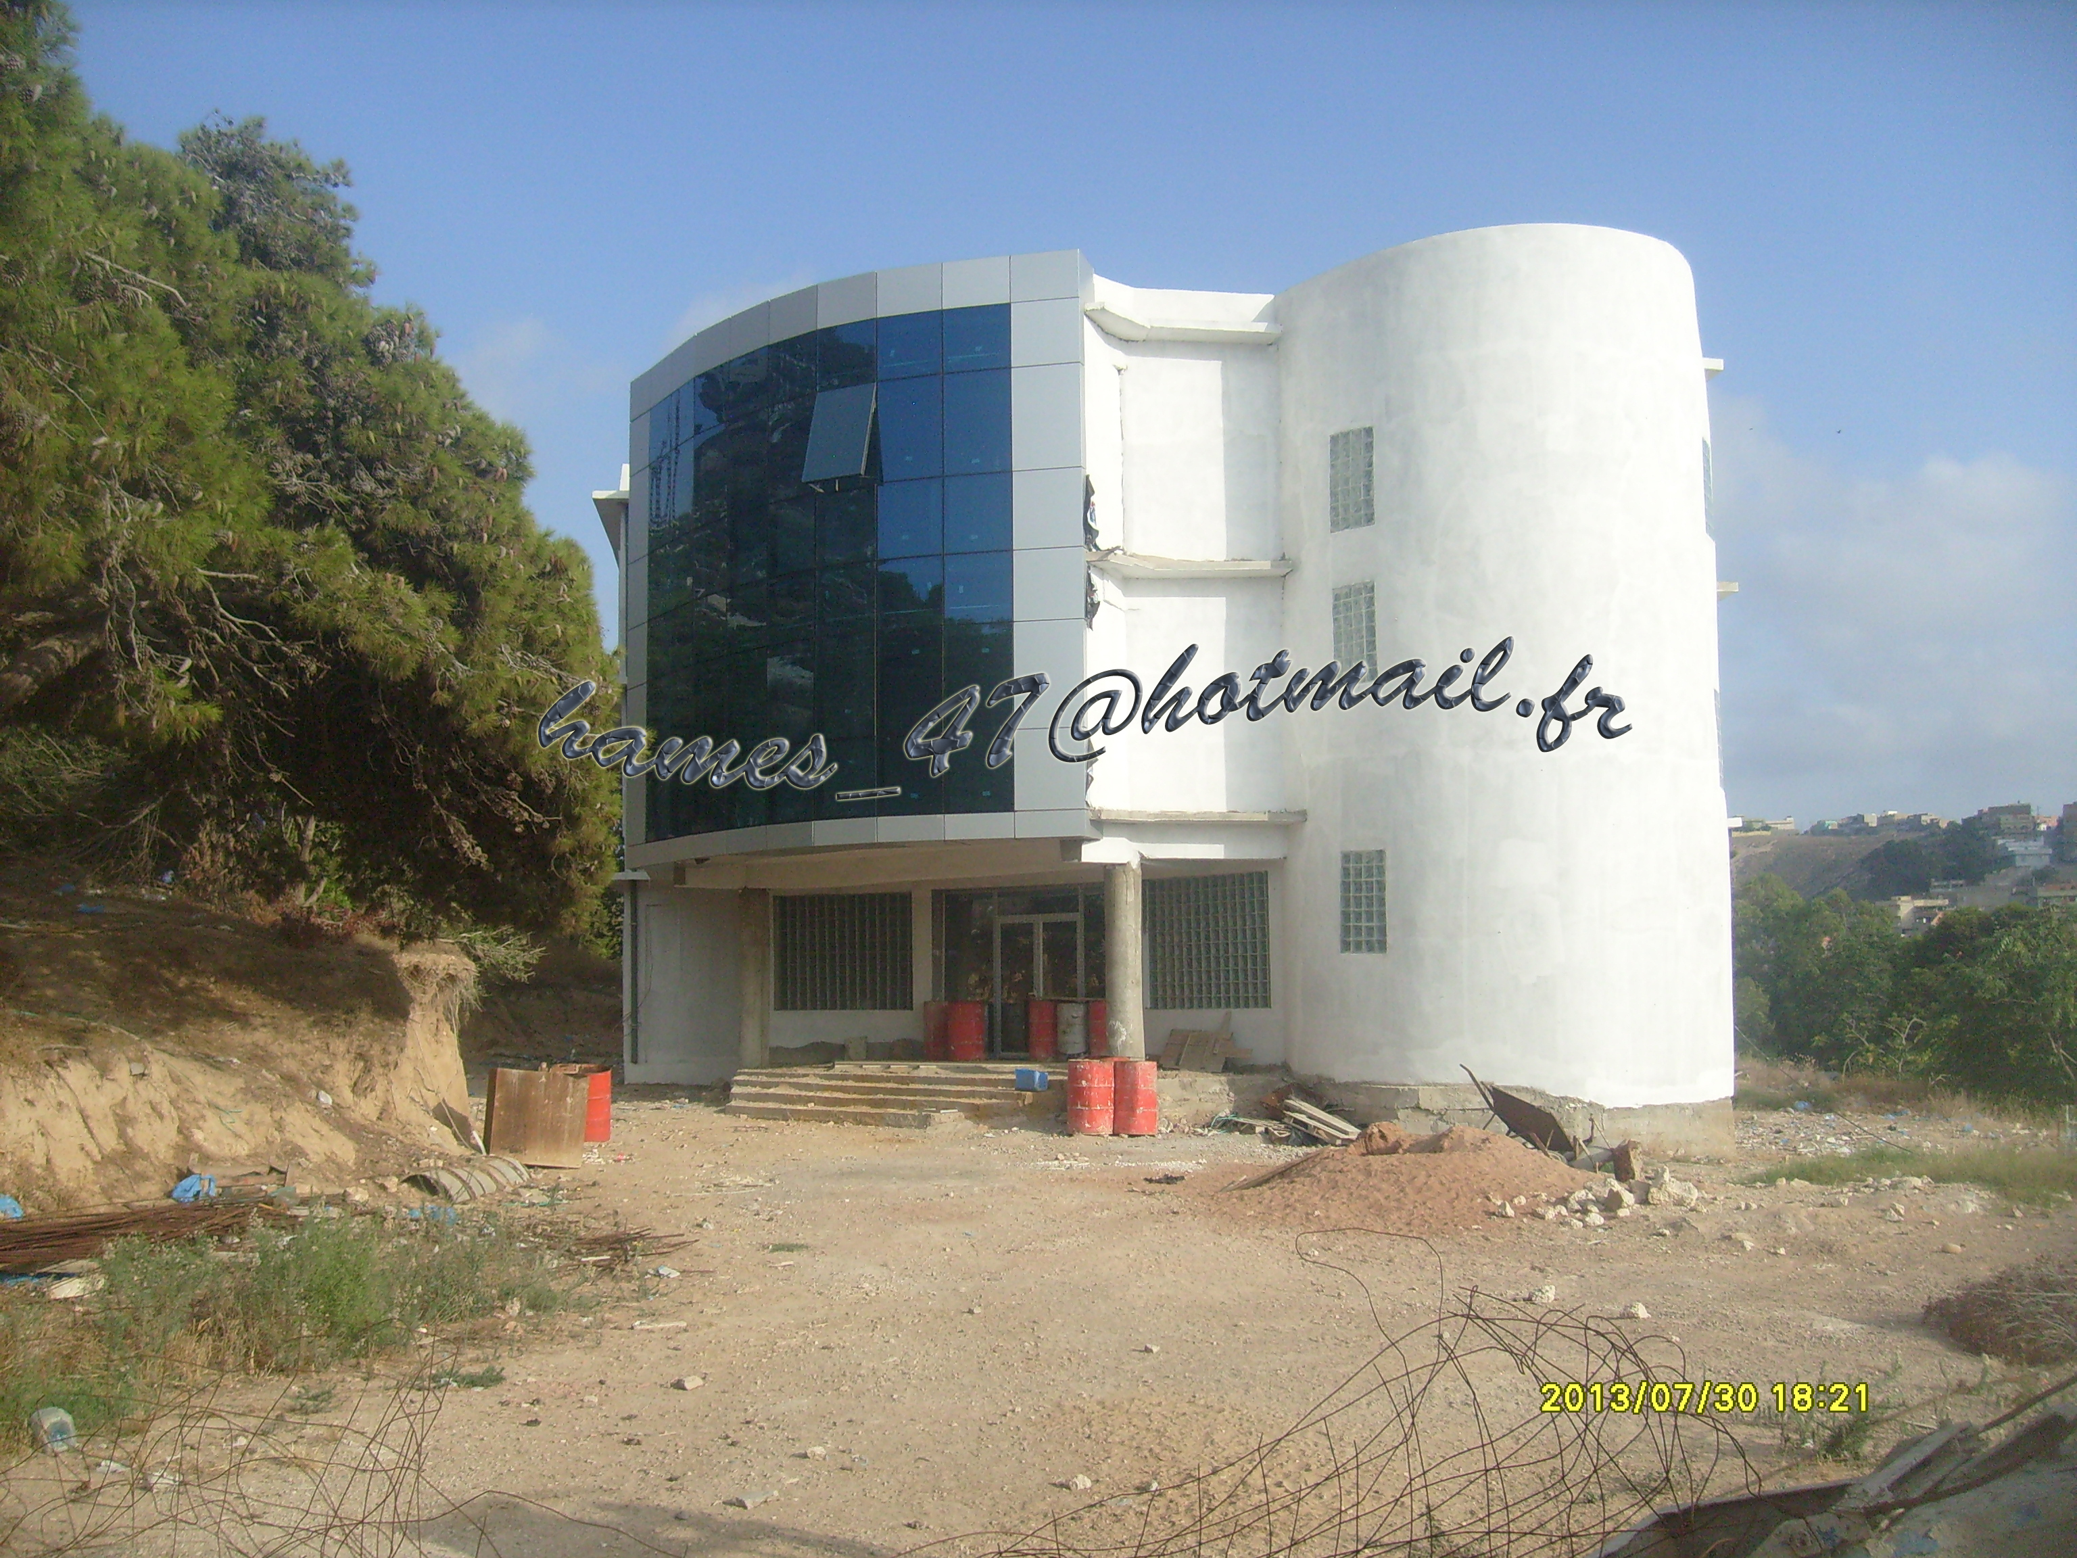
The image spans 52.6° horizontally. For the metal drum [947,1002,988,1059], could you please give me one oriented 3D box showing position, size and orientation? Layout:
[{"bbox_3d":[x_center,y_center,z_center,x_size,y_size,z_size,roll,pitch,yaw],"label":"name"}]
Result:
[{"bbox_3d":[-1.113,3.923,32.670,0.585,0.880,0.585,-1,-6,0],"label":"metal drum"}]

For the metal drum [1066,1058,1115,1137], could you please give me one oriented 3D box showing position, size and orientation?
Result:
[{"bbox_3d":[0.645,3.915,25.700,0.590,0.880,0.590,0,-6,0],"label":"metal drum"}]

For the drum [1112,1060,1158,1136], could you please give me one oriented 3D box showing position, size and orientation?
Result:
[{"bbox_3d":[1.205,3.956,26.028,0.585,0.880,0.585,-1,-6,0],"label":"drum"}]

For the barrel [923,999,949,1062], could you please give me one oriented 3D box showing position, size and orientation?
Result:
[{"bbox_3d":[-1.499,3.985,33.167,0.585,0.880,0.585,-1,-6,0],"label":"barrel"}]

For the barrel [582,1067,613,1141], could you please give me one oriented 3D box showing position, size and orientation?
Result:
[{"bbox_3d":[-5.692,4.159,26.500,0.600,0.880,0.600,0,-6,0],"label":"barrel"}]

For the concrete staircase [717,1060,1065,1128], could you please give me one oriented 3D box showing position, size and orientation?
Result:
[{"bbox_3d":[-1.913,4.393,29.401,5.400,0.750,1.600,-5,-8,38],"label":"concrete staircase"}]

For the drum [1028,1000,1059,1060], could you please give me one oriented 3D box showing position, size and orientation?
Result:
[{"bbox_3d":[0.137,3.856,32.173,0.585,0.880,0.585,-1,-6,0],"label":"drum"}]

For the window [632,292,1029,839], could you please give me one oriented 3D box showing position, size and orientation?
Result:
[{"bbox_3d":[-3.666,-2.824,30.885,7.700,7.050,1.050,-6,-8,41],"label":"window"}]

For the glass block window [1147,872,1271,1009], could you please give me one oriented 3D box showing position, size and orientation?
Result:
[{"bbox_3d":[2.520,2.480,31.800,0.120,2.020,2.650,5,-8,-39],"label":"glass block window"}]

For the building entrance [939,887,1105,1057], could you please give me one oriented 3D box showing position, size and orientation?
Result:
[{"bbox_3d":[-0.194,3.084,33.511,3.500,2.750,0.300,-5,-8,38],"label":"building entrance"}]

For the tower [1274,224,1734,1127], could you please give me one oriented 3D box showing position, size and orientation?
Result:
[{"bbox_3d":[6.780,-1.141,30.505,6.000,12.000,5.900,-2,-6,11],"label":"tower"}]

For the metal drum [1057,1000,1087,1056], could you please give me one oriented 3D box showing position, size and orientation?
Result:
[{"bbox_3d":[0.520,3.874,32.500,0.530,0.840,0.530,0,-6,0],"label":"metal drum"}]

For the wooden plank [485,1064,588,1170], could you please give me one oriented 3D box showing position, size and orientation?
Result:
[{"bbox_3d":[-5.653,3.812,23.637,1.090,1.080,0.120,7,-24,-29],"label":"wooden plank"}]

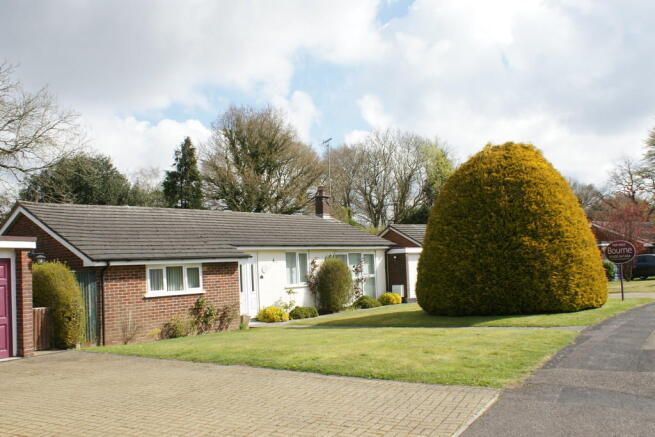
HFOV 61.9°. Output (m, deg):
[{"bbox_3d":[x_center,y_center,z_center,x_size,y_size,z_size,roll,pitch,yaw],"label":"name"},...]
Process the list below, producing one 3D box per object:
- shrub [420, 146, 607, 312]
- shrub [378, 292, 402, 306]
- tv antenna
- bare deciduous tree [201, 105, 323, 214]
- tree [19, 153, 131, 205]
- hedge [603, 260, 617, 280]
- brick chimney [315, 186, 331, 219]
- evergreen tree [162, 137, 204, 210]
[{"bbox_3d":[5.891,0.226,17.514,5.650,5.230,5.600,-4,-5,18],"label":"shrub"},{"bbox_3d":[2.377,3.030,20.601,0.900,0.470,0.800,-3,-5,6],"label":"shrub"},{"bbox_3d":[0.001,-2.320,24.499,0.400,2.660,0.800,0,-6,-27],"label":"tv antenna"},{"bbox_3d":[-4.726,-1.540,39.796,8.940,13.600,8.490,-2,-5,-7],"label":"bare deciduous tree"},{"bbox_3d":[-16.534,0.556,35.722,7.390,9.830,7.020,0,-5,-25],"label":"tree"},{"bbox_3d":[15.757,2.983,31.002,1.250,1.130,1.200,-5,-6,26],"label":"hedge"},{"bbox_3d":[-0.179,-0.707,24.499,0.500,1.420,0.520,-7,-7,42],"label":"brick chimney"},{"bbox_3d":[-10.404,-0.238,39.727,3.300,11.530,3.300,-1,-5,-15],"label":"evergreen tree"}]

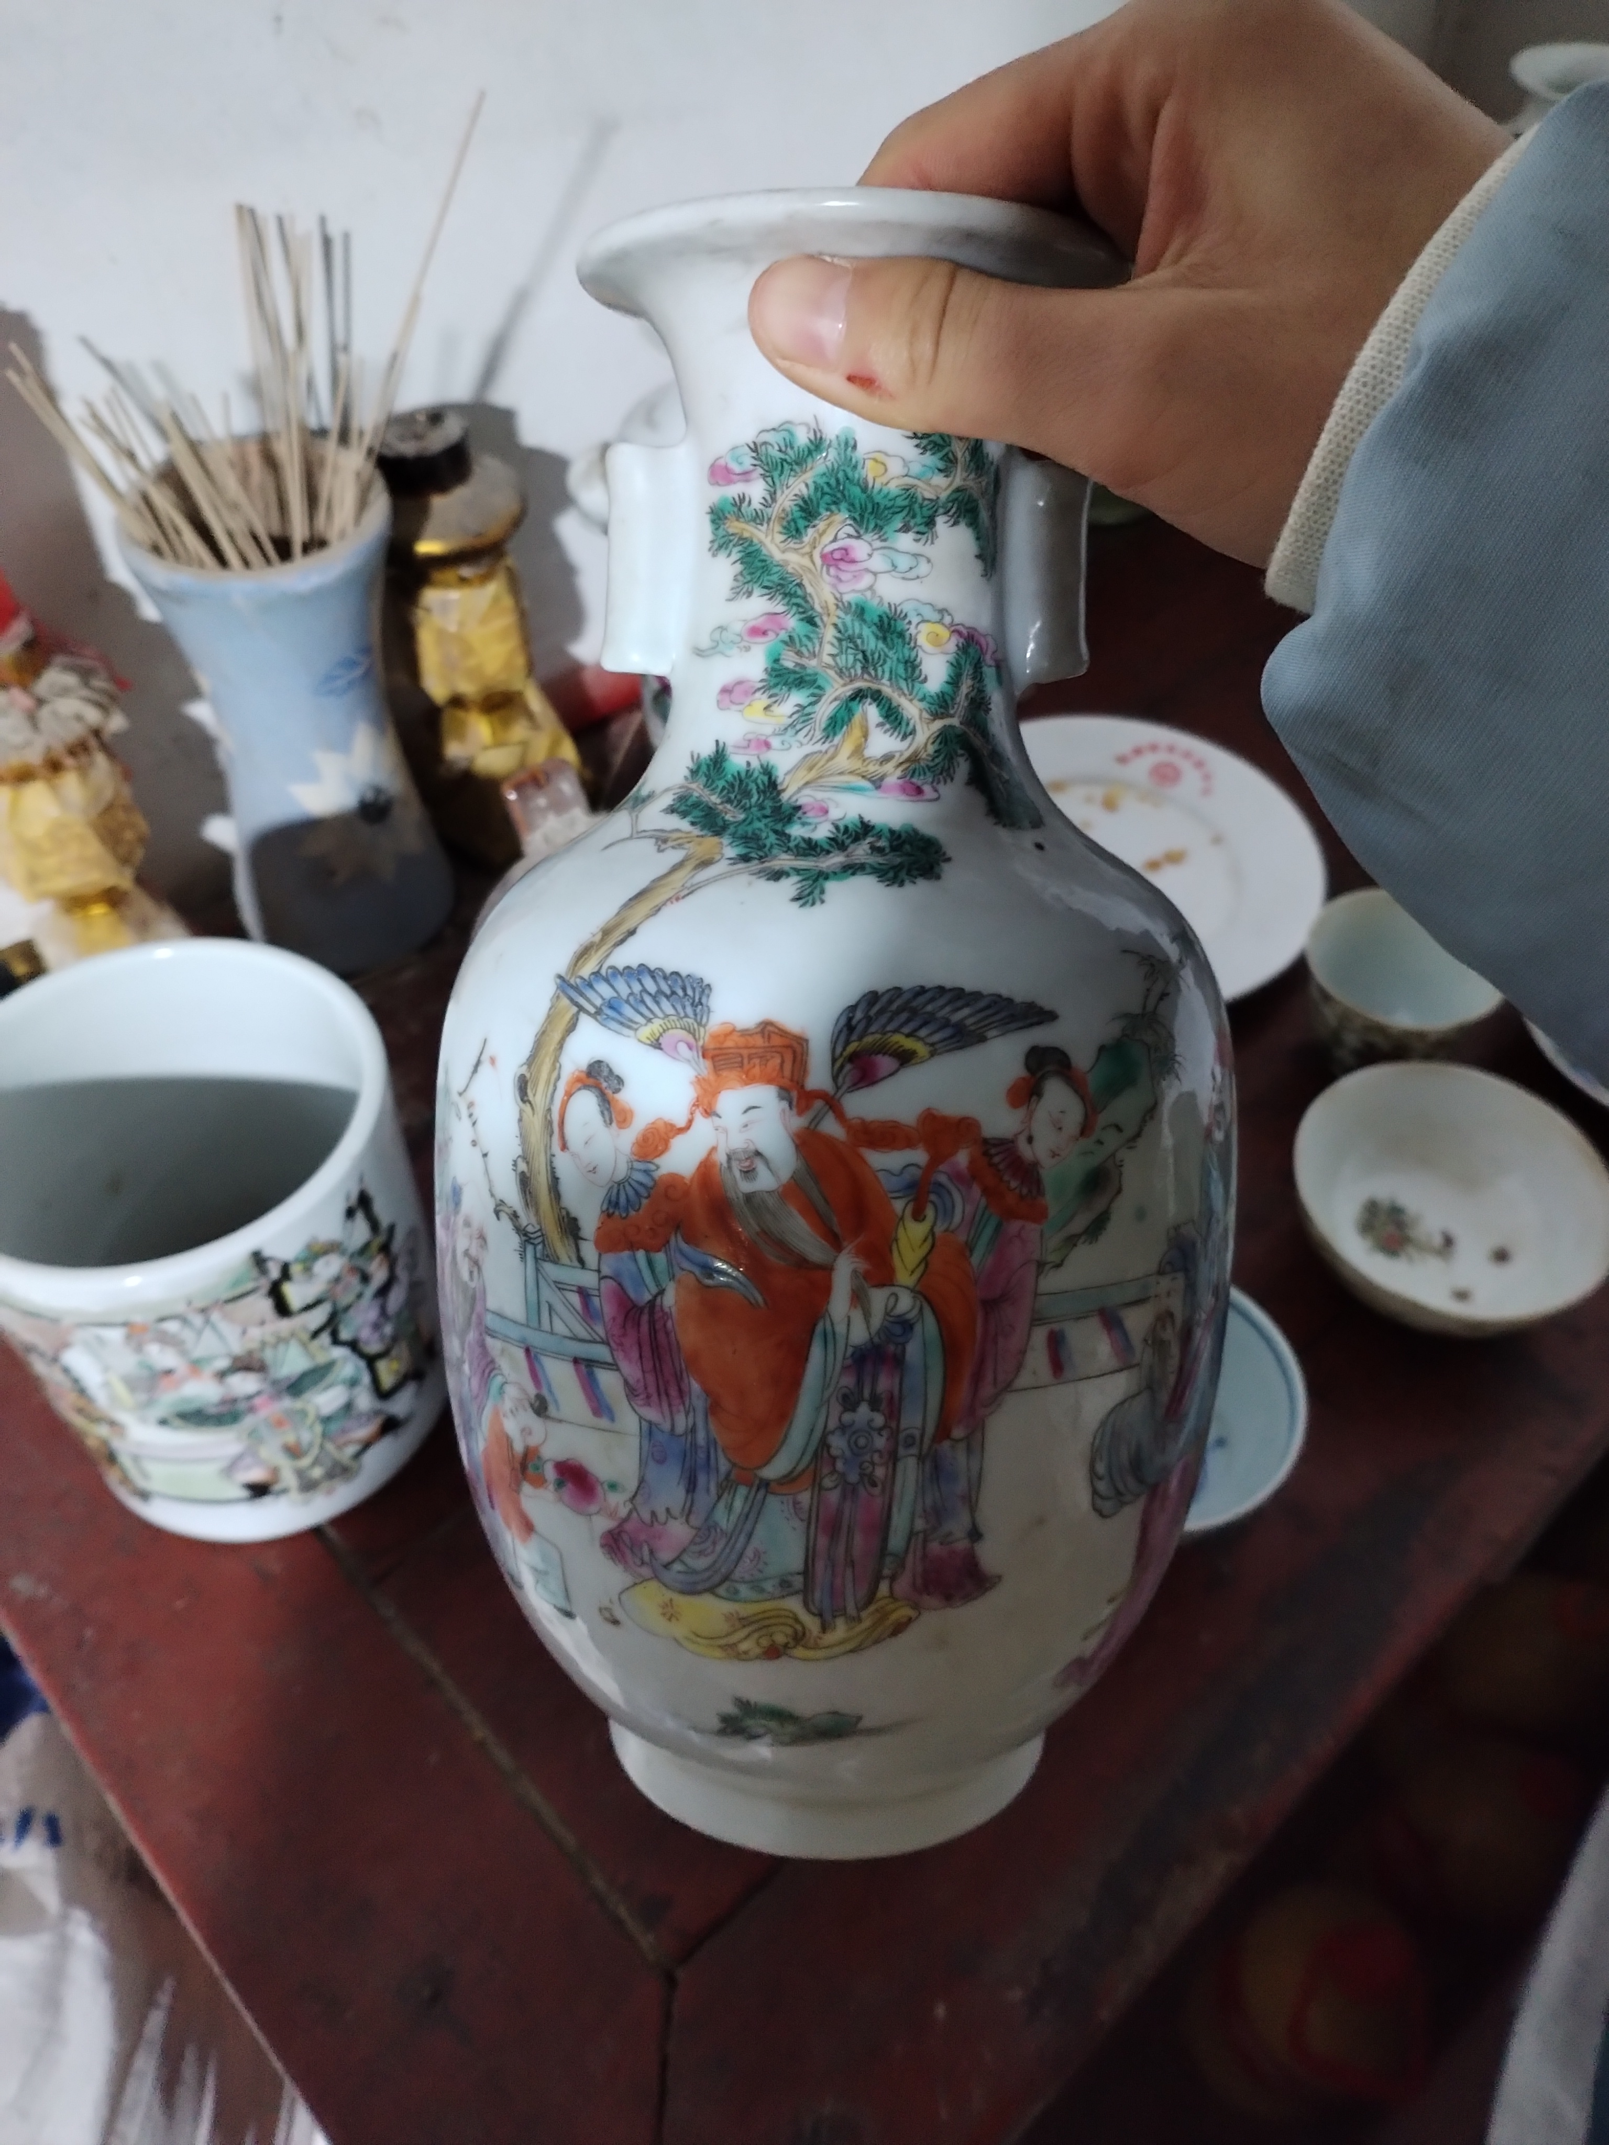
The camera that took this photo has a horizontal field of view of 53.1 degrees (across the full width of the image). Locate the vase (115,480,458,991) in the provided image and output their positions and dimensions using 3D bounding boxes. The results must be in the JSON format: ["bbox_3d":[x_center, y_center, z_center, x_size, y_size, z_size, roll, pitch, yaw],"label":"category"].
[{"bbox_3d":[-0.198,-0.139,0.653,0.097,0.198,0.097,1,50,0],"label":"vase"}]

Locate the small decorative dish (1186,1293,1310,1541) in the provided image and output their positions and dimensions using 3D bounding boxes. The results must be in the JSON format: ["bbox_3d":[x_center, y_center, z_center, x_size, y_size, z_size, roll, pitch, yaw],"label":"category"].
[{"bbox_3d":[0.117,0.114,0.557,0.107,0.024,0.107,0,50,0],"label":"small decorative dish"}]

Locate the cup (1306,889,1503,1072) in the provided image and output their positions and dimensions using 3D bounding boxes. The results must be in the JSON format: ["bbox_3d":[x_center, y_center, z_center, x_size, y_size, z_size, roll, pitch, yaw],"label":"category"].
[{"bbox_3d":[0.239,-0.029,0.662,0.078,0.052,0.078,0,50,0],"label":"cup"}]

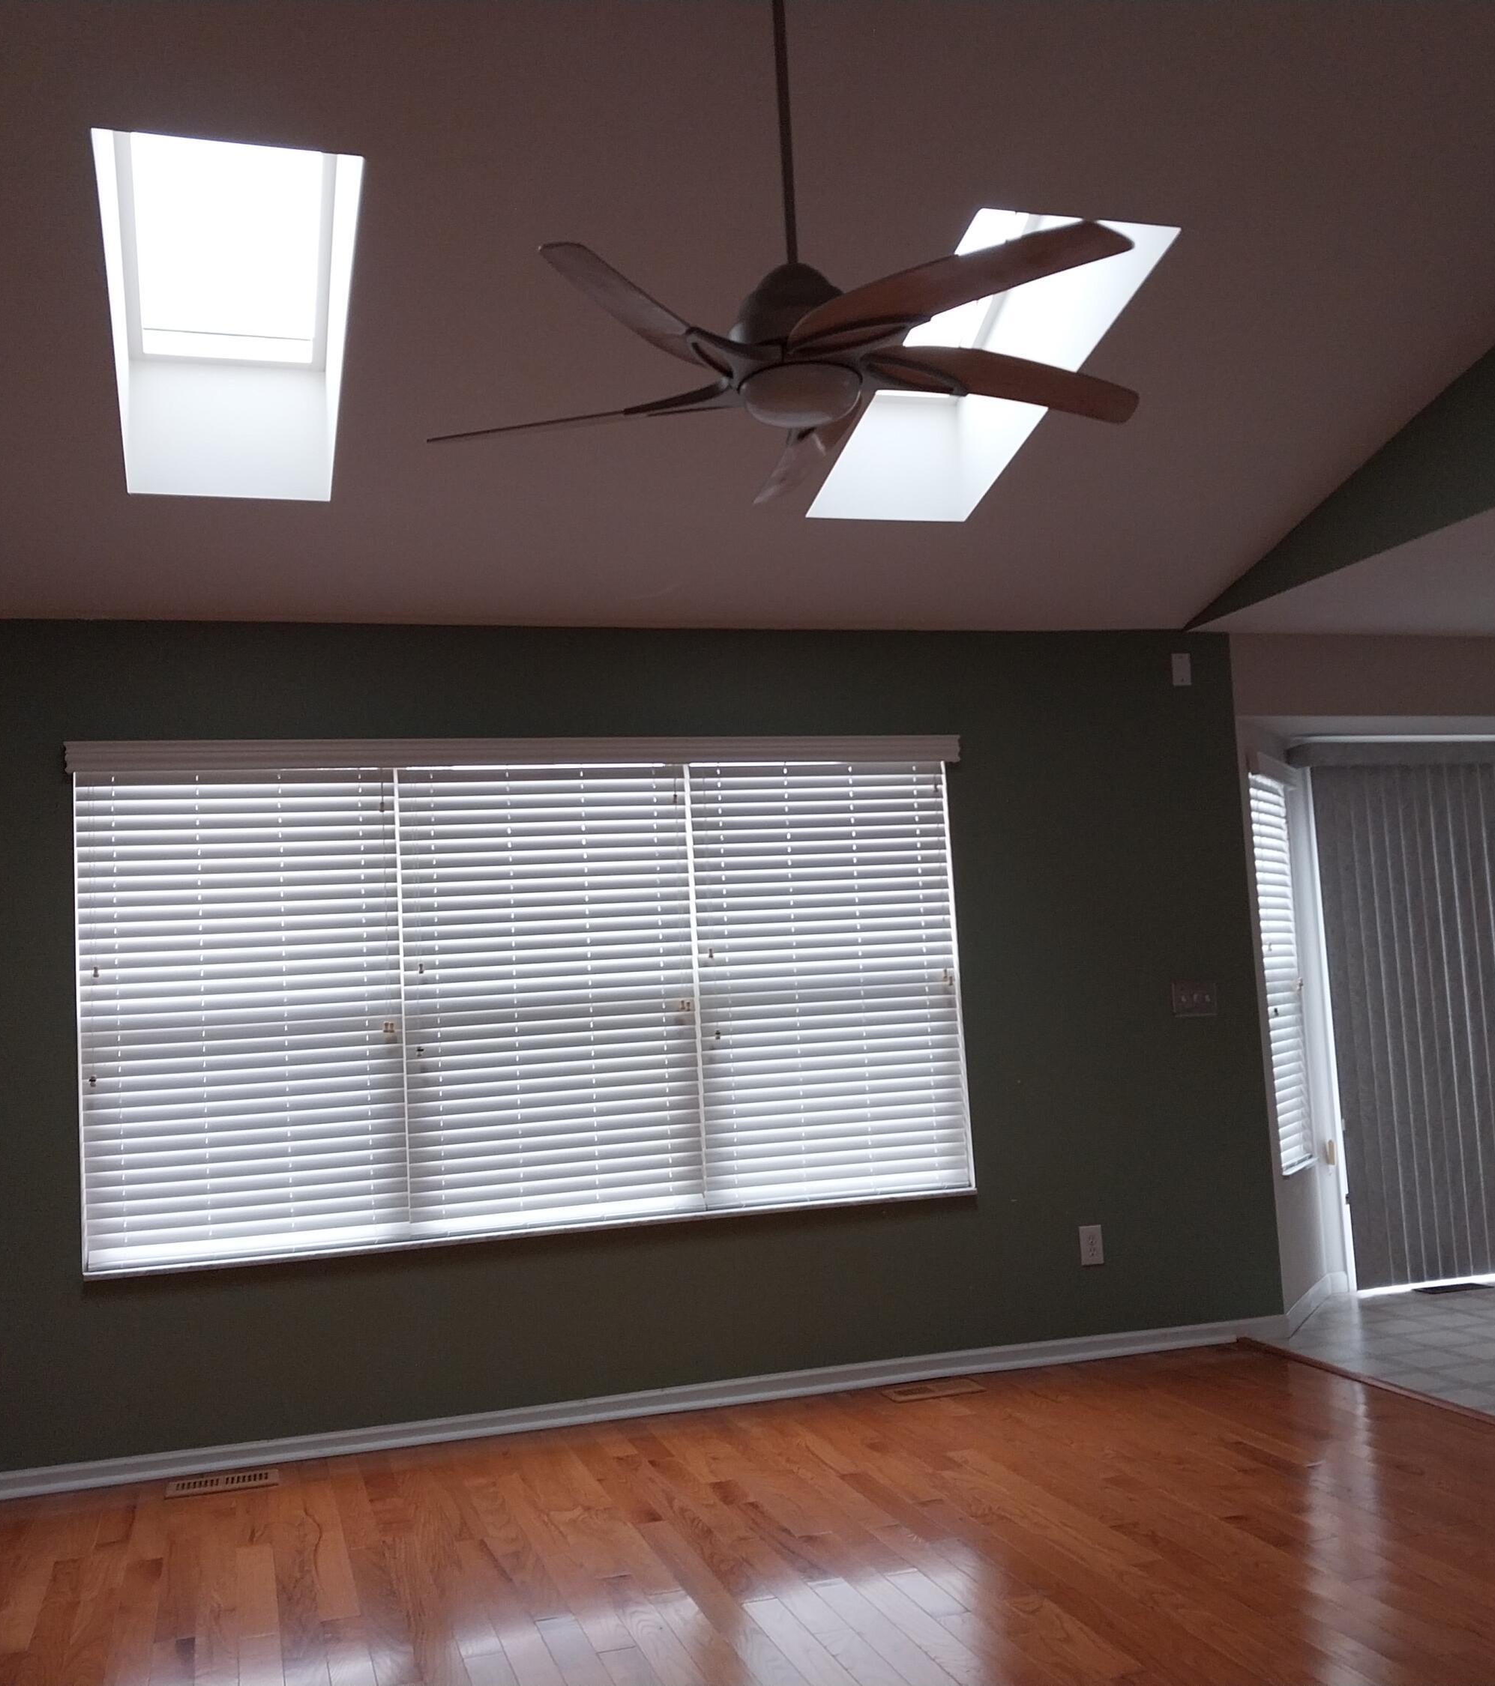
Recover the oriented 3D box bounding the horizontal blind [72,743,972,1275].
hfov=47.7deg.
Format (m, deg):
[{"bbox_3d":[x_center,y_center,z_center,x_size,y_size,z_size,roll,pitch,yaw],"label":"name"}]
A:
[{"bbox_3d":[-0.587,0.435,5.129,2.730,1.490,0.110,-1,-5,-17],"label":"horizontal blind"}]

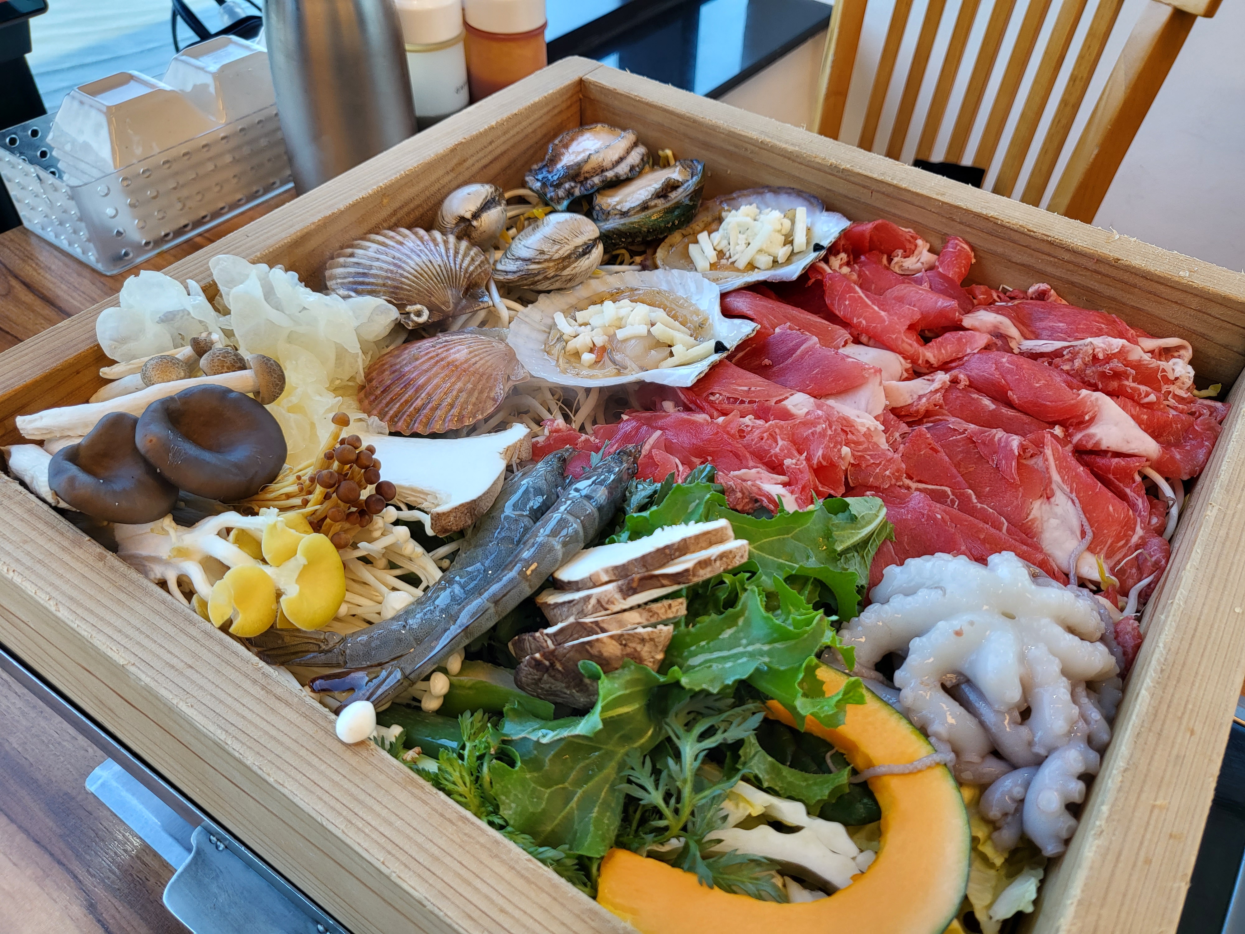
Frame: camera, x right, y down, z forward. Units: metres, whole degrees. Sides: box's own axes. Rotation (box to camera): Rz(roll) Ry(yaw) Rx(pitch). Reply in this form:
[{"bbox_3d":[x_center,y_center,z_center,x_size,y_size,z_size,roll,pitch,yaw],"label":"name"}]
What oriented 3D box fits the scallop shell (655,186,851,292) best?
[{"bbox_3d":[0.071,-0.118,0.495,0.098,0.030,0.096,27,56,22],"label":"scallop shell"}]

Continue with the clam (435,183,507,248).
[{"bbox_3d":[-0.081,-0.135,0.504,0.040,0.038,0.050,20,47,15],"label":"clam"}]

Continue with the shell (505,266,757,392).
[{"bbox_3d":[0.004,-0.061,0.431,0.100,0.030,0.097,27,50,22],"label":"shell"}]

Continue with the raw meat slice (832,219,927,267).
[{"bbox_3d":[0.138,-0.118,0.498,0.052,0.026,0.045,27,50,22],"label":"raw meat slice"}]

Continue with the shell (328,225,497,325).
[{"bbox_3d":[-0.102,-0.091,0.454,0.080,0.030,0.078,-26,59,-22],"label":"shell"}]

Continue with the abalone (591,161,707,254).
[{"bbox_3d":[0.015,-0.146,0.526,0.056,0.036,0.083,34,61,27],"label":"abalone"}]

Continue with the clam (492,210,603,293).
[{"bbox_3d":[-0.039,-0.112,0.489,0.066,0.036,0.050,-27,53,-27],"label":"clam"}]

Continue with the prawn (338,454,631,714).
[{"bbox_3d":[-0.041,0.035,0.322,0.034,0.026,0.146,31,51,25],"label":"prawn"}]

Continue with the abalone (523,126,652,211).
[{"bbox_3d":[-0.021,-0.176,0.551,0.080,0.034,0.058,-37,76,-15],"label":"abalone"}]

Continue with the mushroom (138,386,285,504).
[{"bbox_3d":[-0.152,-0.008,0.348,0.055,0.028,0.053,-20,70,-22],"label":"mushroom"}]

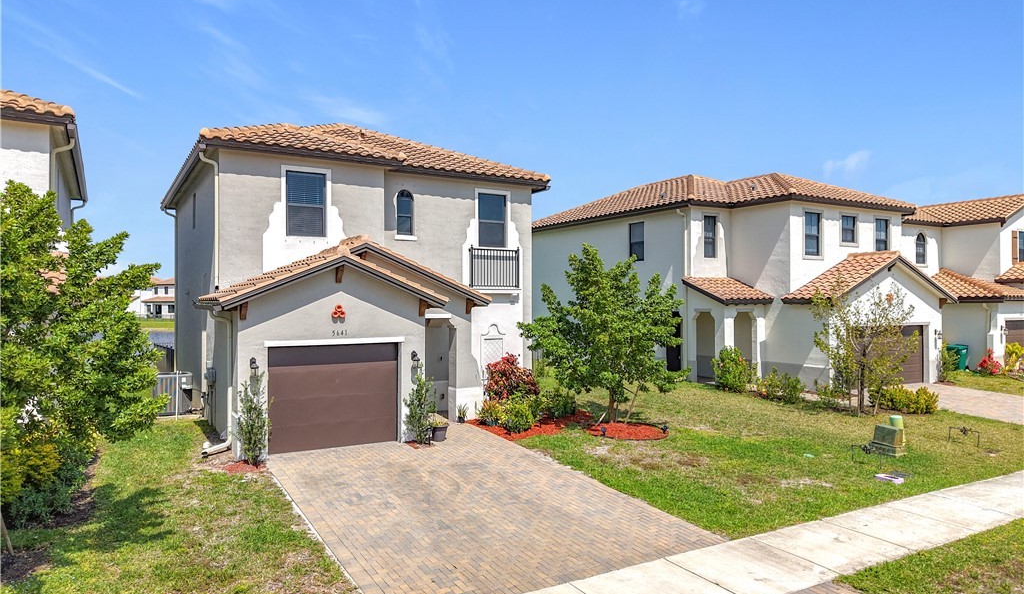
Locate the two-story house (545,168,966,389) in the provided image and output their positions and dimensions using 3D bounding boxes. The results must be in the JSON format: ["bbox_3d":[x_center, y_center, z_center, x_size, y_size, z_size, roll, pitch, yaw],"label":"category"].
[{"bbox_3d":[8.562,-1.170,31.056,10.000,8.770,16.300,0,0,-30],"label":"two-story house"}]

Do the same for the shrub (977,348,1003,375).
[{"bbox_3d":[19.329,2.628,28.745,0.970,1.060,0.920,0,0,0],"label":"shrub"}]

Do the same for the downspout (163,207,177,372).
[{"bbox_3d":[-12.377,-0.110,25.713,0.470,6.350,0.120,0,0,-30],"label":"downspout"}]

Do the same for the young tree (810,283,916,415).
[{"bbox_3d":[9.551,1.431,19.309,2.700,3.500,2.600,0,0,0],"label":"young tree"}]

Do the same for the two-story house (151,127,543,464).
[{"bbox_3d":[-4.985,-1.211,22.116,9.700,8.820,14.900,0,0,-30],"label":"two-story house"}]

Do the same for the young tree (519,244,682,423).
[{"bbox_3d":[2.244,0.940,18.059,4.100,4.500,4.000,0,0,0],"label":"young tree"}]

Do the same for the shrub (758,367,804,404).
[{"bbox_3d":[8.030,2.644,21.159,1.320,1.000,1.150,0,0,0],"label":"shrub"}]

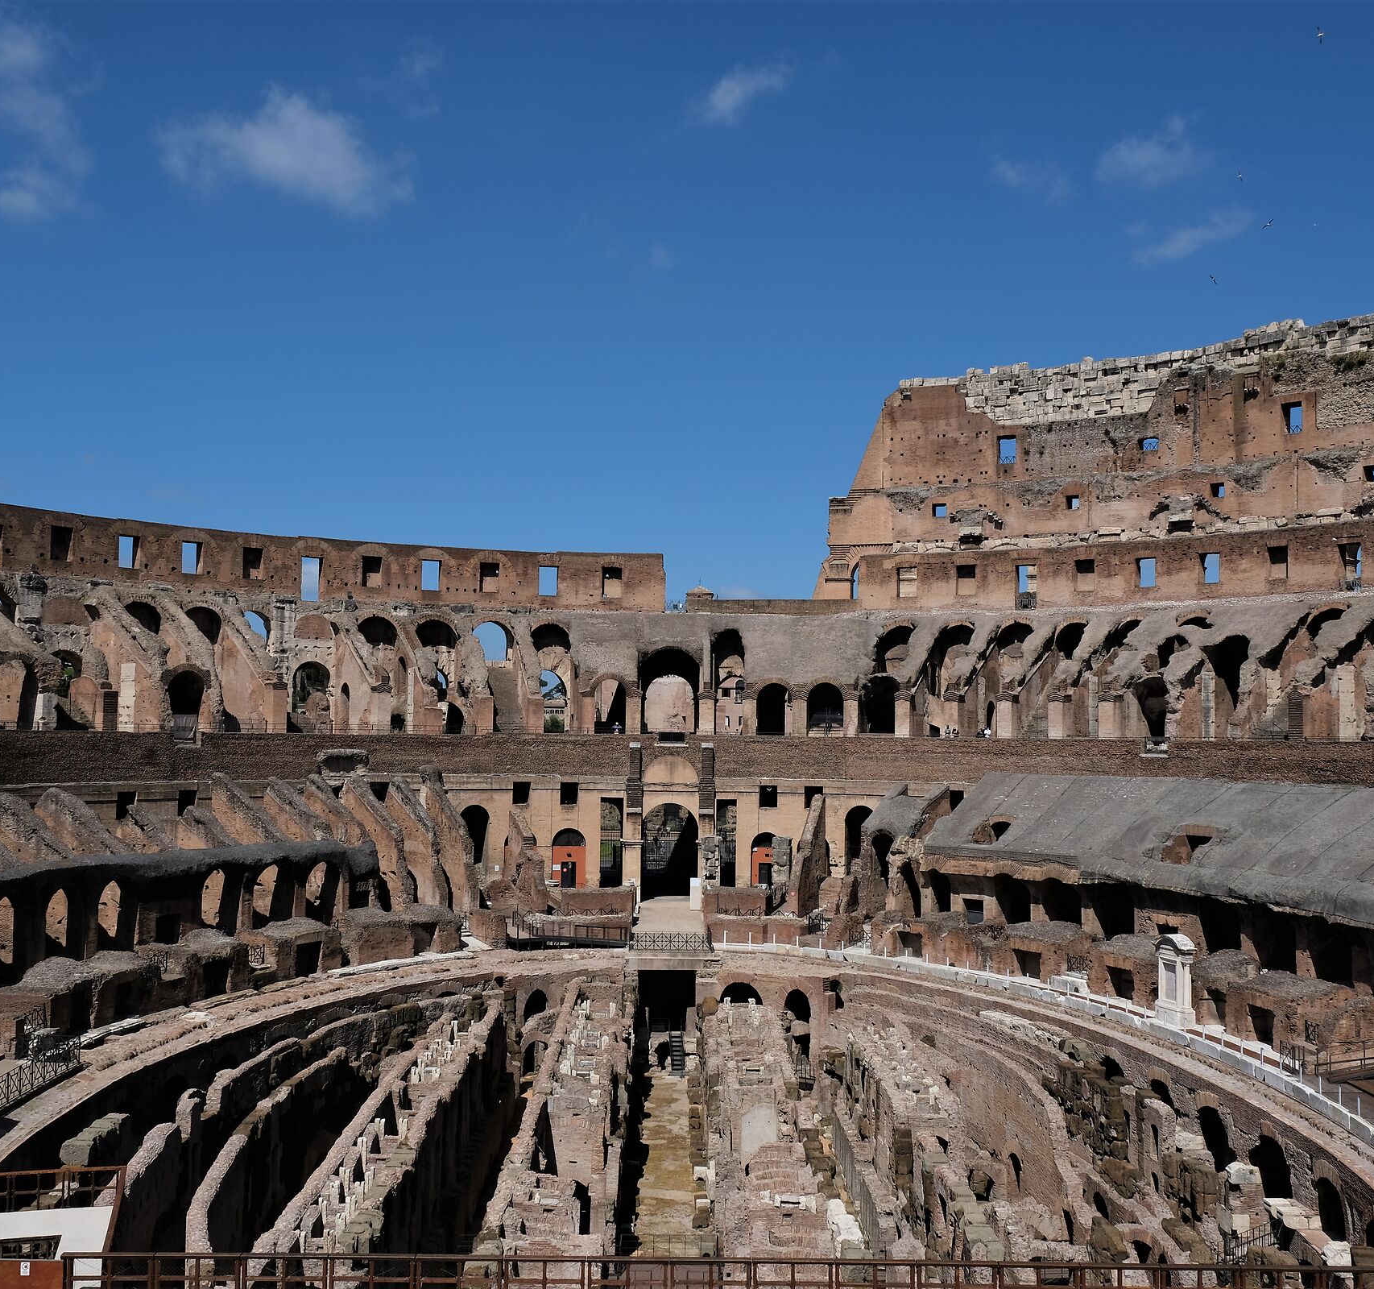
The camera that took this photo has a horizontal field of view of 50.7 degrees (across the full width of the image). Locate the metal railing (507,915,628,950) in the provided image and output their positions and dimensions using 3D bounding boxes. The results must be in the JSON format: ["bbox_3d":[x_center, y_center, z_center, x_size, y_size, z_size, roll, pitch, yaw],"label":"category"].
[{"bbox_3d":[-7.446,18.357,92.000,7.900,2.205,1.200,1,-4,-3],"label":"metal railing"}]

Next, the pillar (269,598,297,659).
[{"bbox_3d":[-32.603,-1.191,117.000,1.800,4.999,1.200,3,-5,-37],"label":"pillar"}]

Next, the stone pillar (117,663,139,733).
[{"bbox_3d":[-37.618,3.743,97.594,1.550,4.981,0.750,-2,-4,37],"label":"stone pillar"}]

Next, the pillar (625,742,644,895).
[{"bbox_3d":[-4.058,13.544,111.494,1.450,11.937,1.200,1,-4,-1],"label":"pillar"}]

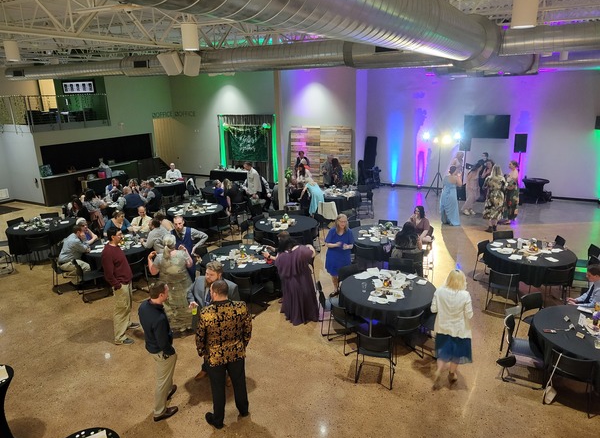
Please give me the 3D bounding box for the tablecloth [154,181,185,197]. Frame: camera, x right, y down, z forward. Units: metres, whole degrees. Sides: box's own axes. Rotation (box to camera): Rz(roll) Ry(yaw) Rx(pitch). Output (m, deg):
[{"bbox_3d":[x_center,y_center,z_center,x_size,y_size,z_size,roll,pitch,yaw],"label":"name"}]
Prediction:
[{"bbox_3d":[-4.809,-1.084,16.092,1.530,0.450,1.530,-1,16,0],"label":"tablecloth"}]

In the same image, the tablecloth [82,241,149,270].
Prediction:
[{"bbox_3d":[-3.848,0.900,9.633,1.530,0.760,1.530,-1,16,0],"label":"tablecloth"}]

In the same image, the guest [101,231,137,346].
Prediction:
[{"bbox_3d":[-2.920,1.059,7.274,0.480,1.820,0.540,-6,17,-14],"label":"guest"}]

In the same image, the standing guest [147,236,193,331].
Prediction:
[{"bbox_3d":[-2.065,1.044,7.370,0.680,1.660,0.480,-3,16,-7],"label":"standing guest"}]

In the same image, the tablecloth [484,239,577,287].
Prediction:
[{"bbox_3d":[4.399,0.984,8.682,1.550,0.760,1.550,-1,16,0],"label":"tablecloth"}]

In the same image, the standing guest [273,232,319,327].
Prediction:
[{"bbox_3d":[-0.091,0.974,7.805,0.750,1.530,0.600,10,20,35],"label":"standing guest"}]

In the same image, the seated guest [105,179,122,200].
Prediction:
[{"bbox_3d":[-5.716,-0.634,14.186,0.540,1.280,0.750,-6,17,-17],"label":"seated guest"}]

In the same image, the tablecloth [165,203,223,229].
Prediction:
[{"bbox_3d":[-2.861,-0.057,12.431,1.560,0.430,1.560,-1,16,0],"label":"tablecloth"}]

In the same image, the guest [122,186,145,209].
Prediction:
[{"bbox_3d":[-4.961,-0.385,13.513,0.580,1.240,0.750,-12,19,-34],"label":"guest"}]

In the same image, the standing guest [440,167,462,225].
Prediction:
[{"bbox_3d":[4.276,-0.654,12.653,0.540,1.660,0.420,3,17,17],"label":"standing guest"}]

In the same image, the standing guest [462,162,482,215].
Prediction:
[{"bbox_3d":[5.310,-0.930,13.808,0.550,1.580,0.480,-3,16,-6],"label":"standing guest"}]

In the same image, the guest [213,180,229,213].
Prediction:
[{"bbox_3d":[-2.211,-0.478,13.109,0.580,1.420,0.480,-1,16,0],"label":"guest"}]

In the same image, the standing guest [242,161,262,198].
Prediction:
[{"bbox_3d":[-1.467,-0.911,13.910,0.580,1.710,0.500,-8,18,-21],"label":"standing guest"}]

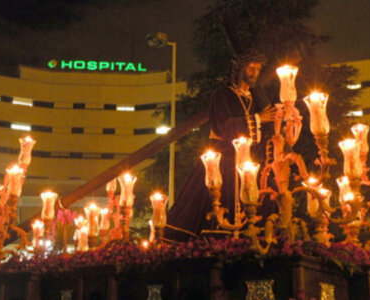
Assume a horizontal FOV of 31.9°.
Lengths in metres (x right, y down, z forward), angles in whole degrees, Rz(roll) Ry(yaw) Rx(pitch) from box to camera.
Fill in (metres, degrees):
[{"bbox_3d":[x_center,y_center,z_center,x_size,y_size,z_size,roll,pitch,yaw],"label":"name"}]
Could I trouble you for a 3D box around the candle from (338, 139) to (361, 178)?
[{"bbox_3d":[1.271,0.066,5.000,0.170,0.288,0.170,1,-13,0],"label":"candle"}]

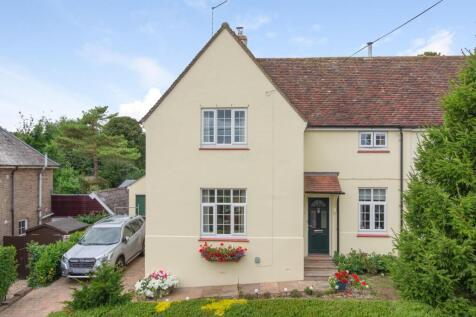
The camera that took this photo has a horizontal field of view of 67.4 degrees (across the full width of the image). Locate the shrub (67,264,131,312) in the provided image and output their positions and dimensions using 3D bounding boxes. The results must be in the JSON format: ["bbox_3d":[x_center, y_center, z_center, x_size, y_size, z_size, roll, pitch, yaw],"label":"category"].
[{"bbox_3d":[-3.950,3.620,10.150,1.650,1.320,1.500,0,0,0],"label":"shrub"}]

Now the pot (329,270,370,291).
[{"bbox_3d":[3.437,3.825,11.100,1.150,0.680,0.750,0,0,0],"label":"pot"}]

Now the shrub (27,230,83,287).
[{"bbox_3d":[-6.777,3.552,13.400,0.900,1.500,2.700,0,0,0],"label":"shrub"}]

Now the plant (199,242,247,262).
[{"bbox_3d":[-0.480,3.000,11.380,1.480,0.580,0.420,0,0,0],"label":"plant"}]

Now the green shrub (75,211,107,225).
[{"bbox_3d":[-8.000,3.500,19.300,1.800,1.200,1.300,0,0,0],"label":"green shrub"}]

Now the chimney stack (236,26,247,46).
[{"bbox_3d":[0.133,-5.246,15.800,0.550,1.250,0.550,0,0,0],"label":"chimney stack"}]

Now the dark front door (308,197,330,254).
[{"bbox_3d":[2.946,2.422,12.900,0.820,2.080,0.100,0,0,0],"label":"dark front door"}]

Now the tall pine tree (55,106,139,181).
[{"bbox_3d":[-13.680,-1.324,35.000,8.200,7.800,7.600,0,0,0],"label":"tall pine tree"}]

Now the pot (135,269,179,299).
[{"bbox_3d":[-2.510,3.820,10.980,1.220,0.740,1.000,0,0,0],"label":"pot"}]

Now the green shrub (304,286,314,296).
[{"bbox_3d":[2.144,3.987,10.700,0.300,0.300,0.300,0,0,0],"label":"green shrub"}]

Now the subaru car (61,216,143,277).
[{"bbox_3d":[-4.860,3.300,14.100,1.820,1.730,4.630,0,0,5],"label":"subaru car"}]

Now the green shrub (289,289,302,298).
[{"bbox_3d":[1.650,3.860,10.250,0.400,0.300,0.380,0,0,0],"label":"green shrub"}]

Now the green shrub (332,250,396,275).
[{"bbox_3d":[4.448,3.642,12.500,2.250,0.850,0.900,0,0,0],"label":"green shrub"}]

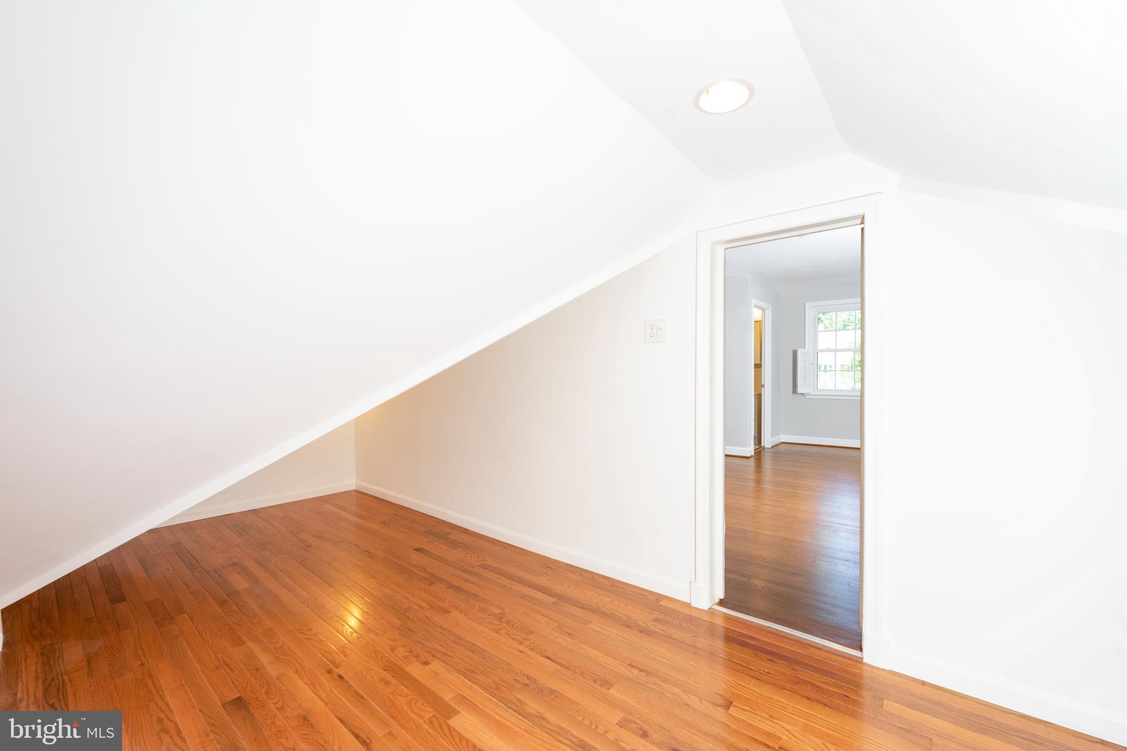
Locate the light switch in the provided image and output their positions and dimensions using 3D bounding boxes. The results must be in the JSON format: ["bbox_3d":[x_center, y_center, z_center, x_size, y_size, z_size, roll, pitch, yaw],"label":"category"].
[{"bbox_3d":[0.491,-0.237,2.343,0.125,0.125,0.012,0,0,39],"label":"light switch"}]

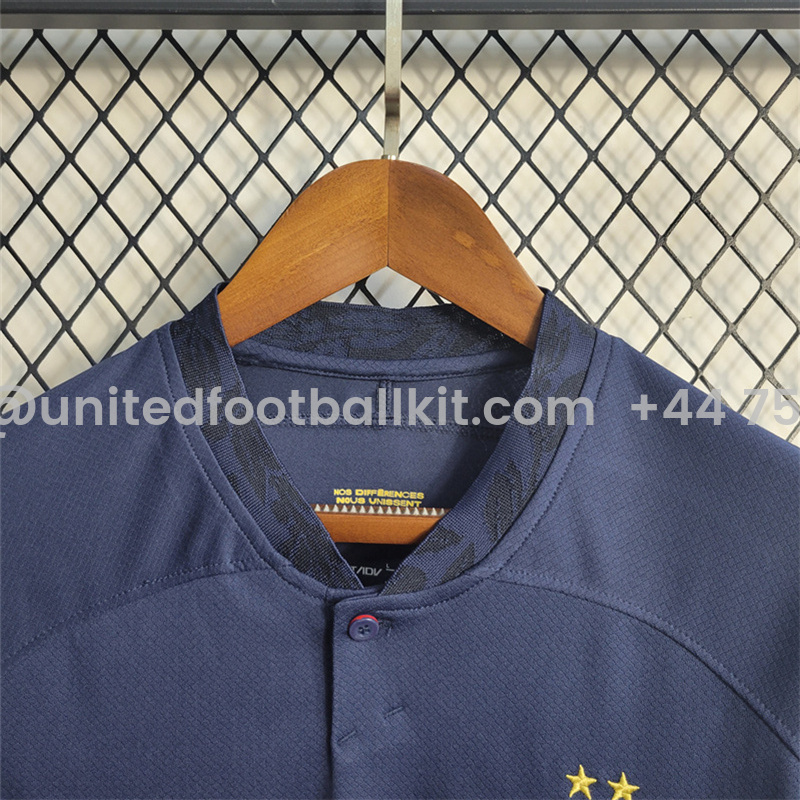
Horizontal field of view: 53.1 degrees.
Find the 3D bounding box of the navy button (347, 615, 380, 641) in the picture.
[{"bbox_3d":[-0.015,0.095,0.335,0.013,0.013,0.003,0,23,-11],"label":"navy button"}]

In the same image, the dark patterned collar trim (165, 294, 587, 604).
[{"bbox_3d":[-0.008,0.014,0.362,0.188,0.134,0.070,0,-1,0],"label":"dark patterned collar trim"}]

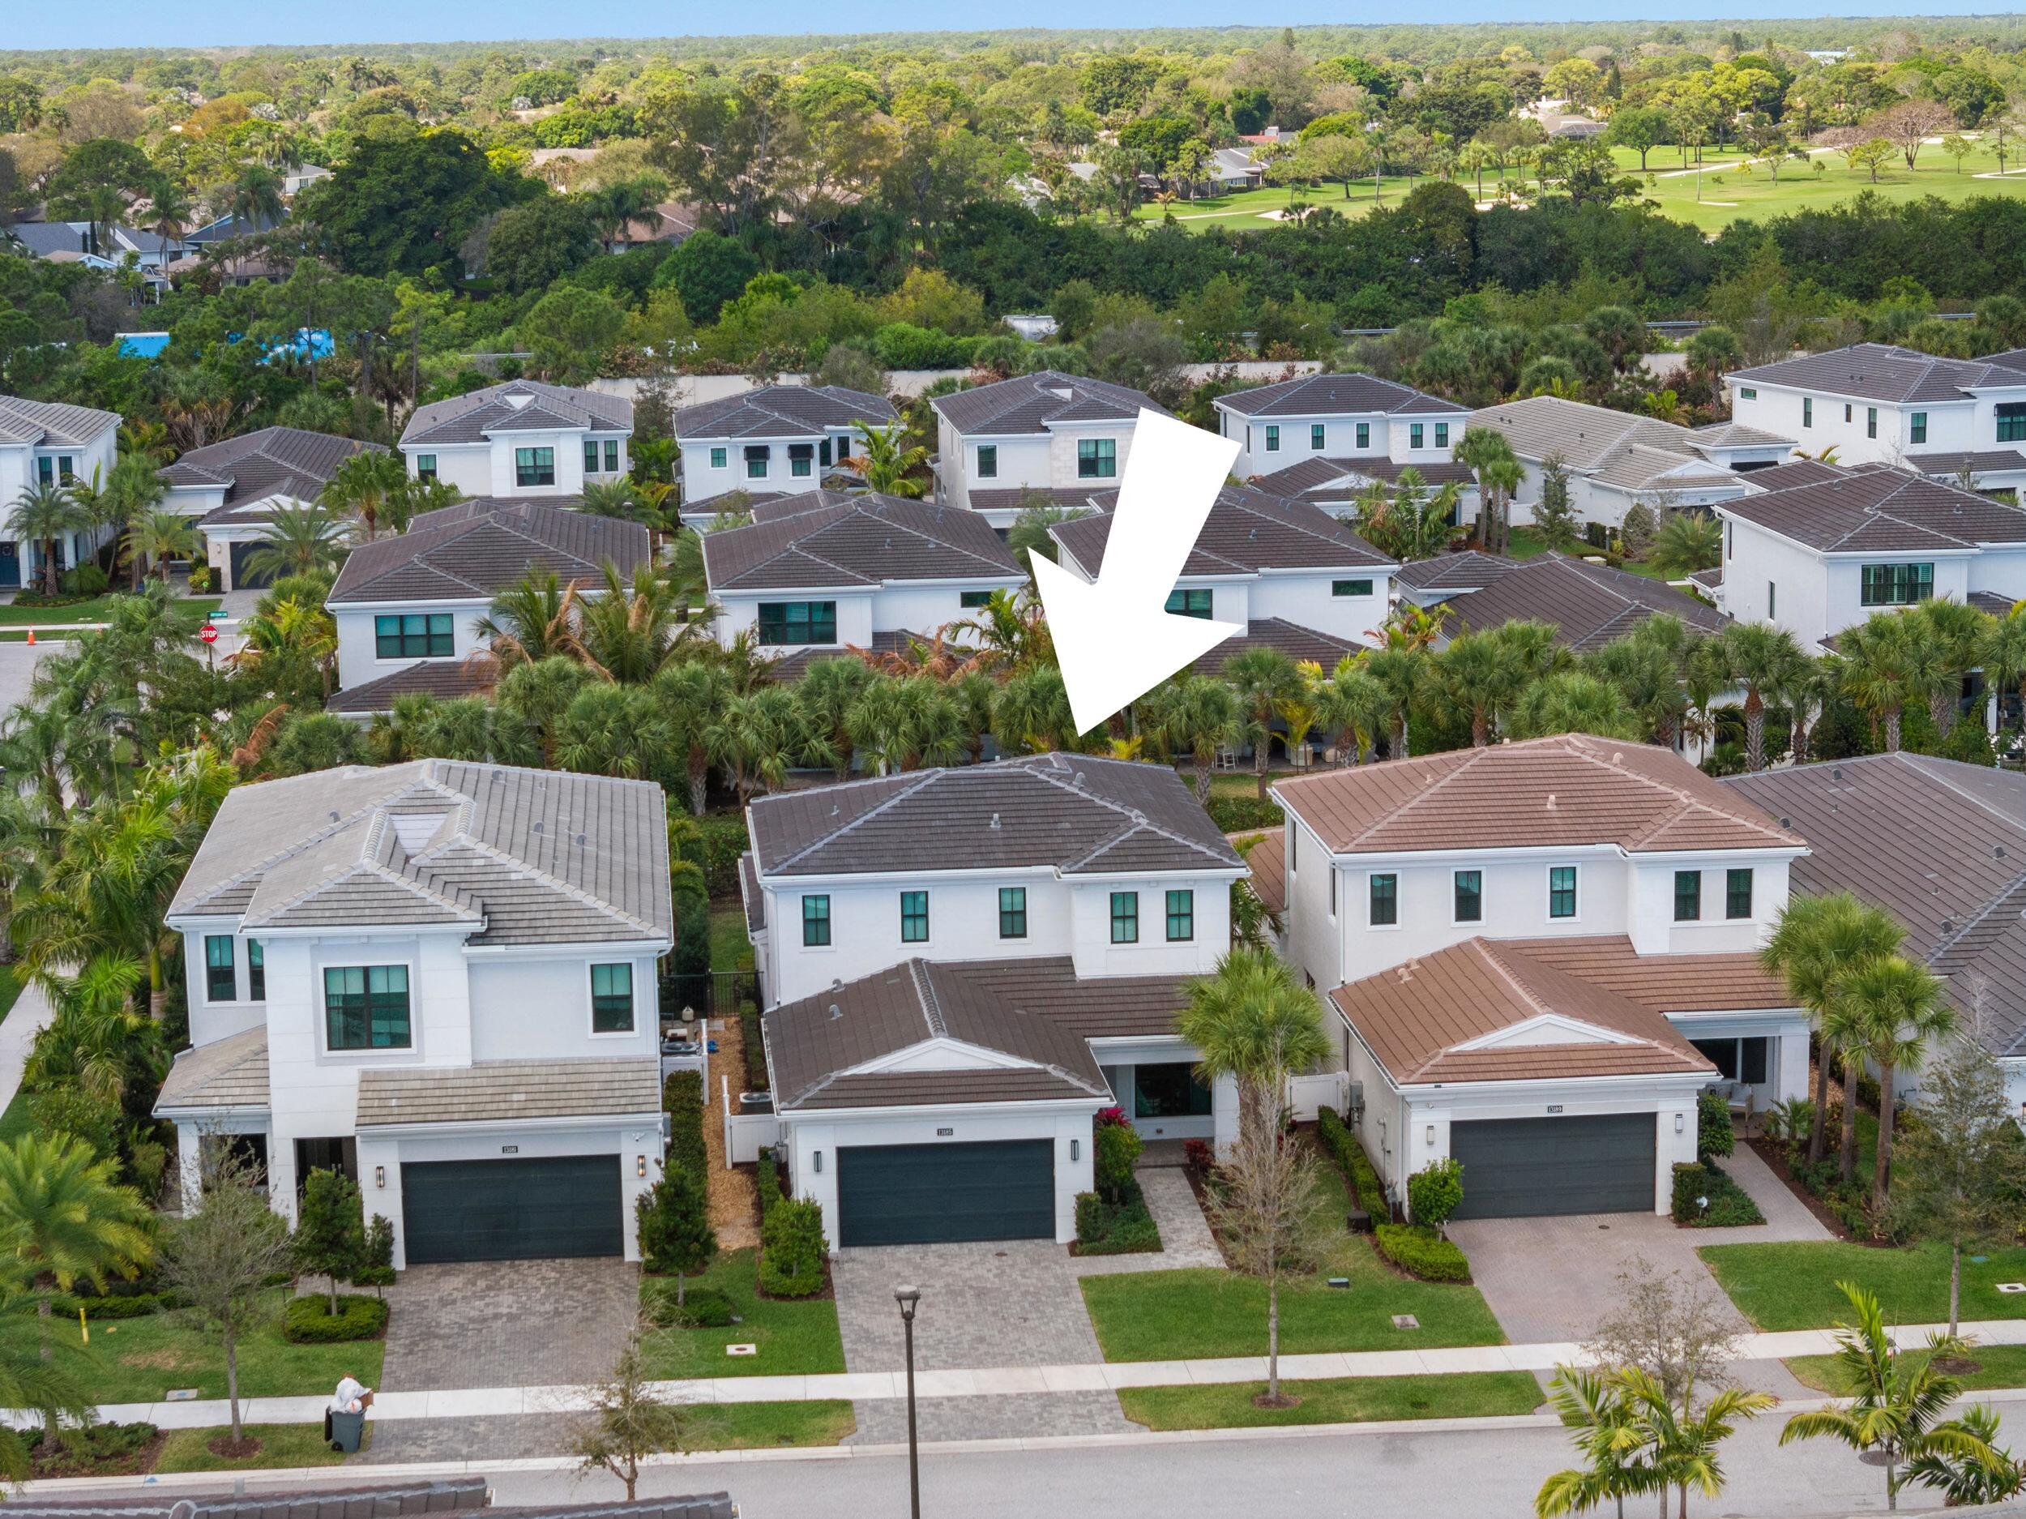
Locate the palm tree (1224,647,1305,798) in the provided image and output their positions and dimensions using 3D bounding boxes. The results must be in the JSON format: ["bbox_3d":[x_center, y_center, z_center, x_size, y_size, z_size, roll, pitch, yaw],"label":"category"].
[{"bbox_3d":[8.930,-1.204,145.869,2.871,5.661,2.871,-2,10,-4],"label":"palm tree"}]

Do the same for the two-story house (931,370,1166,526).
[{"bbox_3d":[2.554,-16.402,221.587,12.100,9.100,25.500,-2,10,-4],"label":"two-story house"}]

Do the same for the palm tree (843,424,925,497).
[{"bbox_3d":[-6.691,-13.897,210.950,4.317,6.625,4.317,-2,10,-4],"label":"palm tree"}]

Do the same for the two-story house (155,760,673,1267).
[{"bbox_3d":[-14.625,4.730,103.529,11.870,9.300,25.300,-2,10,-5],"label":"two-story house"}]

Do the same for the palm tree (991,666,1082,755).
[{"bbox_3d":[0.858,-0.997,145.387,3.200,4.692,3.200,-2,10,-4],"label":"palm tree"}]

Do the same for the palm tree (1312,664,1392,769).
[{"bbox_3d":[12.089,-1.190,146.528,2.885,4.697,2.885,-2,10,-4],"label":"palm tree"}]

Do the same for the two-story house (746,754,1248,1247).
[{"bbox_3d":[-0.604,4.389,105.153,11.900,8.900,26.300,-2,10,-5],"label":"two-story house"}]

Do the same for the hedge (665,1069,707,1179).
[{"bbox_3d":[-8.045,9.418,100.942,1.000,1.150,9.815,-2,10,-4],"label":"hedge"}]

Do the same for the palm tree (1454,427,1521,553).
[{"bbox_3d":[24.609,-13.969,212.178,3.590,6.400,4.200,-2,10,-5],"label":"palm tree"}]

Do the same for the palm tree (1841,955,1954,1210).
[{"bbox_3d":[20.274,7.455,94.027,2.800,6.050,2.800,-2,10,-5],"label":"palm tree"}]

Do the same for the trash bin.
[{"bbox_3d":[-13.222,13.244,81.438,0.730,0.920,0.570,0,10,3],"label":"trash bin"}]

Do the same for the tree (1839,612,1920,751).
[{"bbox_3d":[30.122,-1.677,142.843,2.800,6.760,2.800,-2,10,-5],"label":"tree"}]

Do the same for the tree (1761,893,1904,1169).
[{"bbox_3d":[19.738,6.503,98.757,3.465,6.738,3.465,-2,10,-4],"label":"tree"}]

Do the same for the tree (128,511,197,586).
[{"bbox_3d":[-42.799,-10.524,206.669,3.538,3.950,3.538,-2,10,-5],"label":"tree"}]

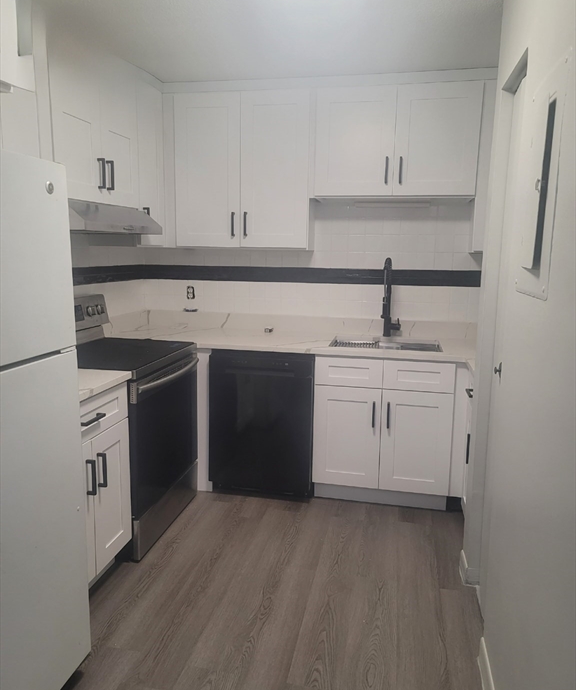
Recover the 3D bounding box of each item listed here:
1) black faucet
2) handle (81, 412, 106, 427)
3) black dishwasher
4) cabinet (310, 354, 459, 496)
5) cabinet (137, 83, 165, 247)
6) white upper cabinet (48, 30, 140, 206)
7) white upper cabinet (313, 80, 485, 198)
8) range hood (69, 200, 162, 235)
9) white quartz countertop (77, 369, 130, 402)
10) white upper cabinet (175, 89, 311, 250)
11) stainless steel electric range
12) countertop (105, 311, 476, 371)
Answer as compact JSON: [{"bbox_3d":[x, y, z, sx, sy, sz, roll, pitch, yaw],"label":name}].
[{"bbox_3d":[0.647,-0.288,3.446,0.121,0.504,0.221,4,10,16],"label":"black faucet"},{"bbox_3d":[-0.766,0.291,2.176,0.035,0.013,0.141,3,10,12],"label":"handle"},{"bbox_3d":[-0.089,0.419,3.517,0.615,0.853,0.613,3,10,12],"label":"black dishwasher"},{"bbox_3d":[0.590,0.425,3.409,0.763,0.806,0.618,3,10,12],"label":"cabinet"},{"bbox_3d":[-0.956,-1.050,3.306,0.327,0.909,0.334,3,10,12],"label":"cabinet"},{"bbox_3d":[-1.070,-1.063,2.756,0.327,0.702,0.771,3,10,12],"label":"white upper cabinet"},{"bbox_3d":[0.641,-1.175,3.288,0.922,0.611,0.332,3,10,12],"label":"white upper cabinet"},{"bbox_3d":[-1.010,-0.642,2.801,0.467,0.144,0.769,3,10,12],"label":"range hood"},{"bbox_3d":[-1.074,0.169,2.232,0.653,0.038,0.598,3,10,12],"label":"white quartz countertop"},{"bbox_3d":[-0.249,-1.071,3.499,0.837,0.911,0.332,3,10,12],"label":"white upper cabinet"},{"bbox_3d":[-0.888,0.363,2.935,0.688,1.176,0.766,3,10,12],"label":"stainless steel electric range"},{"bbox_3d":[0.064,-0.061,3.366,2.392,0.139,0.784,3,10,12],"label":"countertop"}]

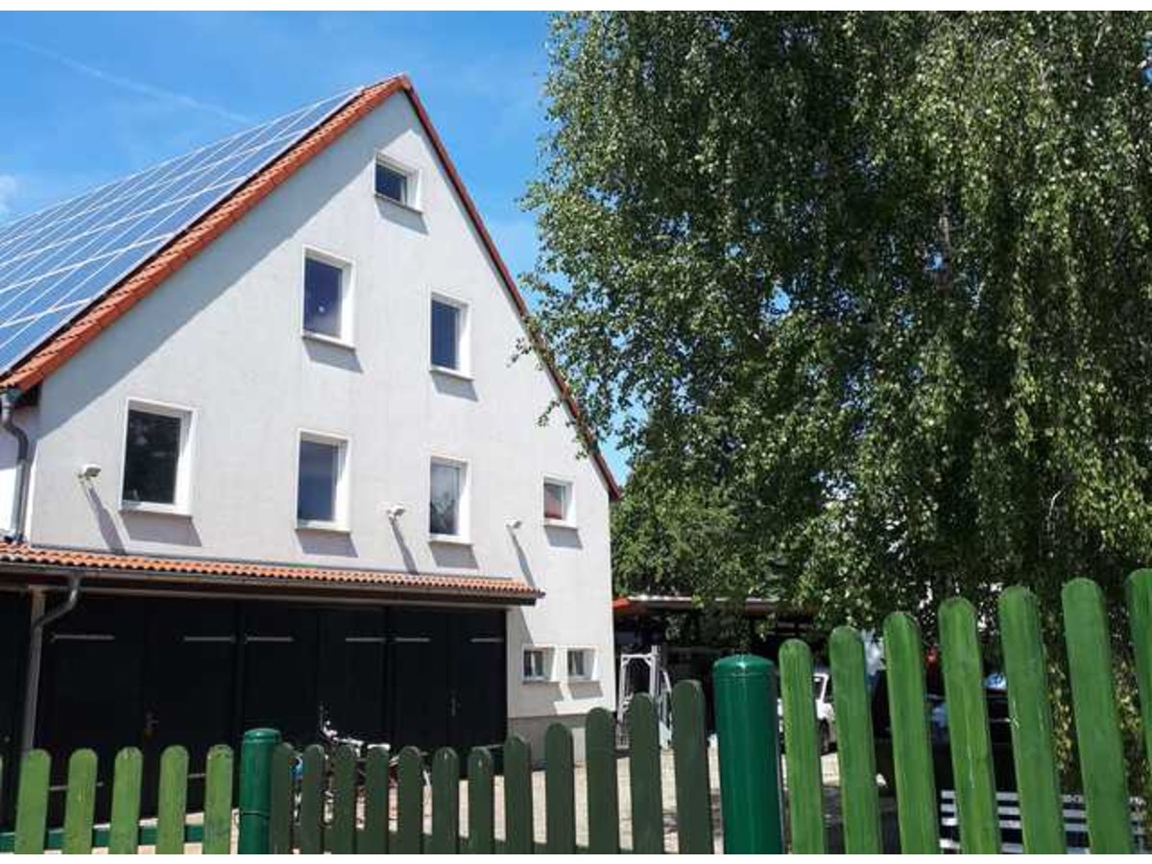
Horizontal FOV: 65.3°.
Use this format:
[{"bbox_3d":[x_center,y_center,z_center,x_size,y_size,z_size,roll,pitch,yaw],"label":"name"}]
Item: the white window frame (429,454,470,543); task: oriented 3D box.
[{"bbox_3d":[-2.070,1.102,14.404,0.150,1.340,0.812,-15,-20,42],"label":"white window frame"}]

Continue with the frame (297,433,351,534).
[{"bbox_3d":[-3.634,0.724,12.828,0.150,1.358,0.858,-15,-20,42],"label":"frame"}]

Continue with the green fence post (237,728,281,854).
[{"bbox_3d":[-0.929,1.498,2.544,0.110,1.250,0.110,-8,-16,21],"label":"green fence post"}]

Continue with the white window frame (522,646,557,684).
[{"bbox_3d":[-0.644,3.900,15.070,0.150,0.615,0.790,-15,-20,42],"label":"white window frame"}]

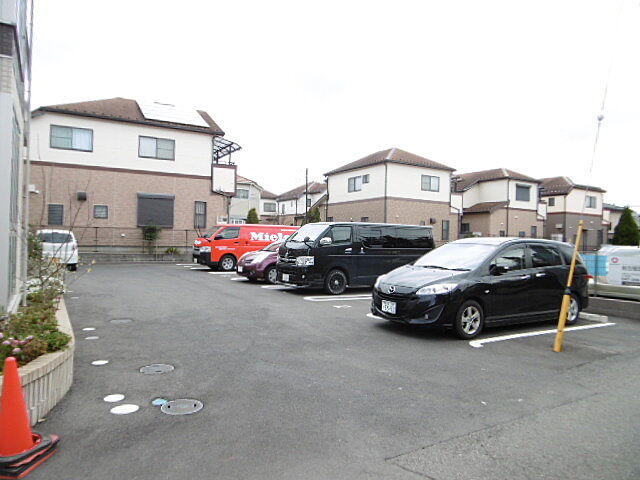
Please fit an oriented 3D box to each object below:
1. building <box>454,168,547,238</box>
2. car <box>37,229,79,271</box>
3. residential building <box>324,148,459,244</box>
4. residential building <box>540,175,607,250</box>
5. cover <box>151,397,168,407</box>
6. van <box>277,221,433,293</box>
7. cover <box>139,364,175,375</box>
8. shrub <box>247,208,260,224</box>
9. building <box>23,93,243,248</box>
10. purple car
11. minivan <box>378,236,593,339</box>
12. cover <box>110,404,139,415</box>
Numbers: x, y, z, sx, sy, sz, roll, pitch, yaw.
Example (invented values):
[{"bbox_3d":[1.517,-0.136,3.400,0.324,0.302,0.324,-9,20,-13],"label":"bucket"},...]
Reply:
[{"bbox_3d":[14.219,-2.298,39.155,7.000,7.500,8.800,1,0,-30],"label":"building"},{"bbox_3d":[-10.588,0.341,17.821,1.475,1.630,3.395,1,0,-30],"label":"car"},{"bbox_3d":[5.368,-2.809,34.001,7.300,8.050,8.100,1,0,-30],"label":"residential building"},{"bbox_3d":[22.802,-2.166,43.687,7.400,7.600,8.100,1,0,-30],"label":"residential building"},{"bbox_3d":[-1.412,1.447,3.929,0.165,0.020,0.165,1,0,-31],"label":"cover"},{"bbox_3d":[1.179,0.477,13.130,4.695,1.960,1.695,1,0,-31],"label":"van"},{"bbox_3d":[-1.786,1.435,4.877,0.365,0.025,0.365,1,0,-31],"label":"cover"},{"bbox_3d":[-6.445,-1.048,43.000,1.450,3.900,1.450,1,0,-31],"label":"shrub"},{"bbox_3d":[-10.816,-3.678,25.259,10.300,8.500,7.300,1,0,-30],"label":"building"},{"bbox_3d":[-0.841,0.637,15.146,3.950,1.520,1.690,1,0,-31],"label":"purple car"},{"bbox_3d":[3.132,0.757,8.373,4.585,1.615,1.750,1,0,-30],"label":"minivan"},{"bbox_3d":[-1.681,1.459,3.829,0.240,0.015,0.240,1,0,-30],"label":"cover"}]

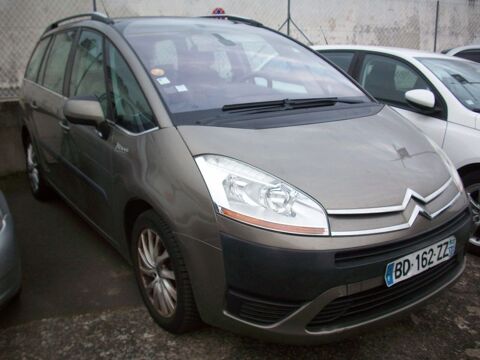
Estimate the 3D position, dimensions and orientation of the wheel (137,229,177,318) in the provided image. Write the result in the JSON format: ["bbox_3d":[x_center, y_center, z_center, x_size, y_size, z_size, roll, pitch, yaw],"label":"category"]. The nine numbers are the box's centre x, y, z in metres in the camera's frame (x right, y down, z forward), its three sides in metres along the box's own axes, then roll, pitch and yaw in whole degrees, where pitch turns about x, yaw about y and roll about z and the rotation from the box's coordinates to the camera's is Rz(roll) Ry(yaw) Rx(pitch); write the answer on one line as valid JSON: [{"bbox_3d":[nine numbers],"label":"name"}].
[{"bbox_3d":[-0.361,0.473,2.716,0.180,0.460,0.460,-11,19,-34],"label":"wheel"}]

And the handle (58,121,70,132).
[{"bbox_3d":[-1.219,-0.375,3.563,0.050,0.050,0.200,-11,19,-34],"label":"handle"}]

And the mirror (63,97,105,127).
[{"bbox_3d":[-0.902,-0.395,2.957,0.230,0.180,0.160,-11,19,-34],"label":"mirror"}]

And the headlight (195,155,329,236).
[{"bbox_3d":[0.071,0.072,2.288,0.350,0.280,0.590,-11,19,-34],"label":"headlight"}]

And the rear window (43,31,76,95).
[{"bbox_3d":[-1.361,-0.906,3.876,0.050,0.480,0.610,14,4,-38],"label":"rear window"}]

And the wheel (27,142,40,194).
[{"bbox_3d":[-1.905,-0.126,4.884,0.180,0.455,0.455,-11,19,-34],"label":"wheel"}]

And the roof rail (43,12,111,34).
[{"bbox_3d":[-1.320,-1.204,3.990,0.070,0.140,1.700,-11,19,-34],"label":"roof rail"}]

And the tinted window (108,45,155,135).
[{"bbox_3d":[-0.626,-0.538,2.865,0.060,0.500,0.970,14,4,-38],"label":"tinted window"}]

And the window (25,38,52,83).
[{"bbox_3d":[-1.764,-1.042,4.445,0.060,0.410,0.680,15,6,-33],"label":"window"}]

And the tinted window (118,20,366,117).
[{"bbox_3d":[-0.014,-0.800,3.313,1.430,0.160,1.120,-11,44,-34],"label":"tinted window"}]

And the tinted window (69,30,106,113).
[{"bbox_3d":[-0.941,-0.705,3.299,0.050,0.540,0.880,14,4,-38],"label":"tinted window"}]

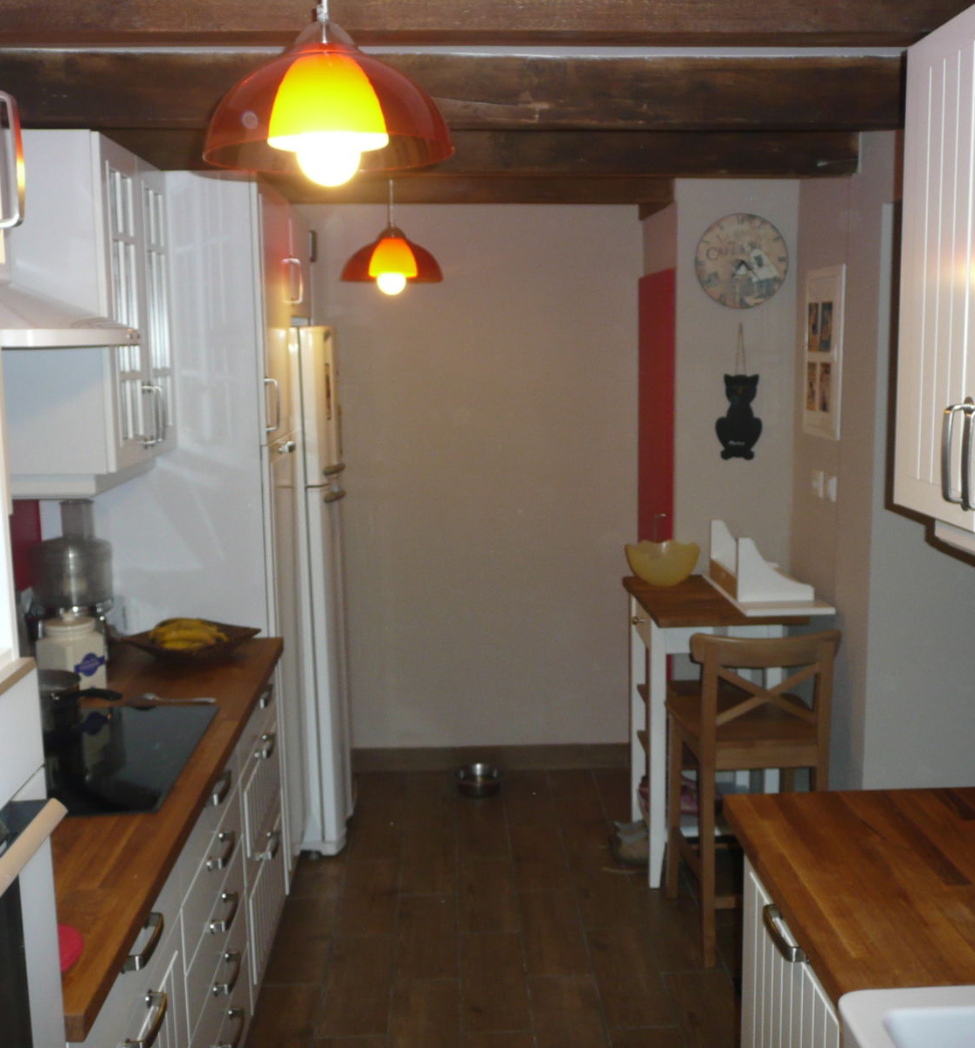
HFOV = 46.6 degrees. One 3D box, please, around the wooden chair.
[{"bbox_3d":[0.718,0.736,3.246,0.395,0.945,0.460,-1,9,-2],"label":"wooden chair"}]

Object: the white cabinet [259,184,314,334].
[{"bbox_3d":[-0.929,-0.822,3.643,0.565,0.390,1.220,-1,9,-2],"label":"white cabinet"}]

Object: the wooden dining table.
[{"bbox_3d":[0.734,0.676,3.764,0.460,0.900,0.620,-1,9,-2],"label":"wooden dining table"}]

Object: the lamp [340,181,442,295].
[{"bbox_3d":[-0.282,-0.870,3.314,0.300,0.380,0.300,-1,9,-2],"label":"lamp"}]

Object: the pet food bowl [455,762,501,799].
[{"bbox_3d":[-0.039,1.005,4.415,0.172,0.075,0.172,-1,9,-2],"label":"pet food bowl"}]

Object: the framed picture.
[{"bbox_3d":[1.080,-0.554,3.674,0.022,0.537,0.330,-1,9,-2],"label":"framed picture"}]

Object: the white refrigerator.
[{"bbox_3d":[-0.844,0.207,3.984,0.630,1.765,0.600,-1,9,-2],"label":"white refrigerator"}]

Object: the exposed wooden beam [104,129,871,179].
[{"bbox_3d":[-0.082,-1.001,3.027,2.120,0.135,0.110,-1,9,-2],"label":"exposed wooden beam"}]

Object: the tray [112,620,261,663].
[{"bbox_3d":[-0.766,0.320,2.926,0.260,0.075,0.260,6,11,32],"label":"tray"}]

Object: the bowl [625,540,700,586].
[{"bbox_3d":[0.595,0.137,3.886,0.256,0.130,0.256,-1,9,0],"label":"bowl"}]

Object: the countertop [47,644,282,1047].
[{"bbox_3d":[-0.840,0.486,2.266,0.620,0.040,1.780,-1,9,-2],"label":"countertop"}]

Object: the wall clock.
[{"bbox_3d":[0.863,-0.893,3.849,0.322,0.313,0.030,-1,9,-2],"label":"wall clock"}]

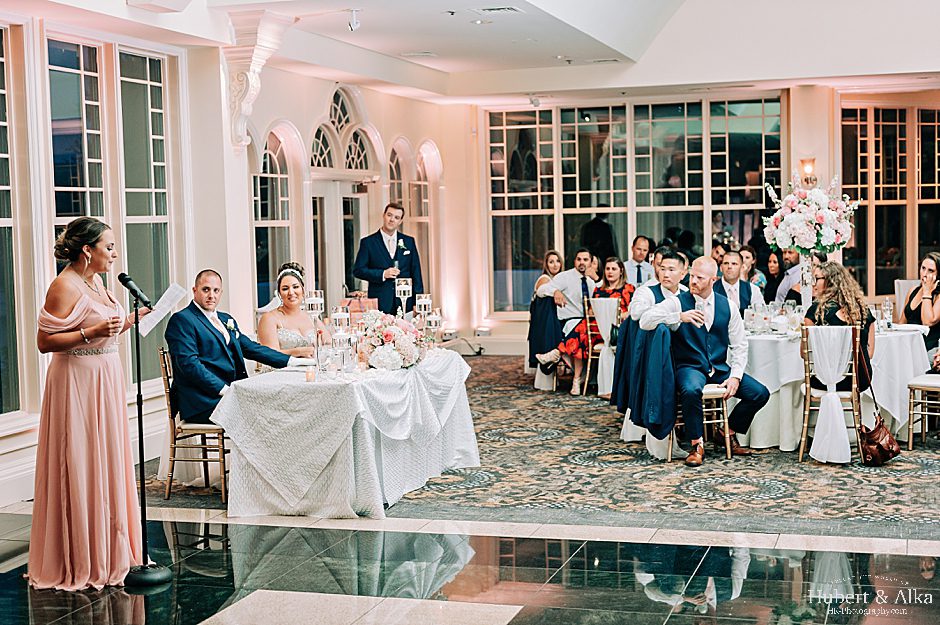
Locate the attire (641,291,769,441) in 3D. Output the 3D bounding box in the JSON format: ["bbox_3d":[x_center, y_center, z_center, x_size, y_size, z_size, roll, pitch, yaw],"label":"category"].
[{"bbox_3d":[1.592,0.345,9.072,0.780,1.020,0.580,-3,4,-18],"label":"attire"}]

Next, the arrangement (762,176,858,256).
[{"bbox_3d":[2.560,-0.737,10.200,0.680,0.590,0.660,-2,4,0],"label":"arrangement"}]

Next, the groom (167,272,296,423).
[{"bbox_3d":[-1.400,0.432,8.258,0.860,1.380,0.680,1,4,35],"label":"groom"}]

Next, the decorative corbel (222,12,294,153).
[{"bbox_3d":[-1.571,-1.713,10.110,0.390,0.970,0.460,0,4,17],"label":"decorative corbel"}]

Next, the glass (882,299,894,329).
[{"bbox_3d":[3.084,0.007,10.010,0.080,0.230,0.080,-1,4,0],"label":"glass"}]

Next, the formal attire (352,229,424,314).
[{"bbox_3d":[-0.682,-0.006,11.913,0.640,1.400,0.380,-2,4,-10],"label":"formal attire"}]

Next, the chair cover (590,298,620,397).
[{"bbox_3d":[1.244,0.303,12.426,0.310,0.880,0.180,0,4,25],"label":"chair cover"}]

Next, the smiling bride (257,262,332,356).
[{"bbox_3d":[-1.068,0.363,9.220,0.600,1.390,0.740,-5,5,-40],"label":"smiling bride"}]

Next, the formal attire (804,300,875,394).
[{"bbox_3d":[2.467,0.227,9.077,0.450,0.630,0.450,-1,4,10],"label":"formal attire"}]

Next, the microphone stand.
[{"bbox_3d":[-1.512,0.584,6.271,0.240,1.330,0.240,-2,4,-10],"label":"microphone stand"}]

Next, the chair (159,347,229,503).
[{"bbox_3d":[-1.574,0.660,8.274,0.440,0.915,0.410,0,4,25],"label":"chair"}]

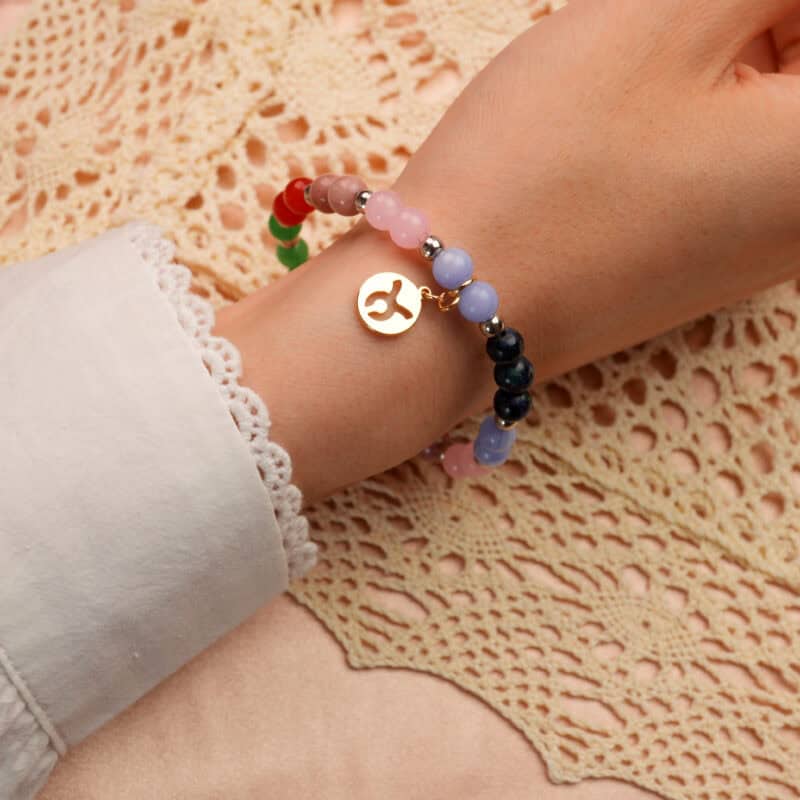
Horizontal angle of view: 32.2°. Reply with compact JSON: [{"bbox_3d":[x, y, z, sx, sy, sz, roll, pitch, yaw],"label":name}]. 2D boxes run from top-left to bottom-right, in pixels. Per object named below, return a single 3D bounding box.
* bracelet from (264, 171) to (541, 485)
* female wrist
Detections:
[{"bbox_3d":[-0.007,-0.013,0.317,0.025,0.076,0.075,-36,101,-25],"label":"bracelet"},{"bbox_3d":[-0.011,-0.008,0.306,0.056,0.042,0.048,-31,64,-20],"label":"female wrist"}]

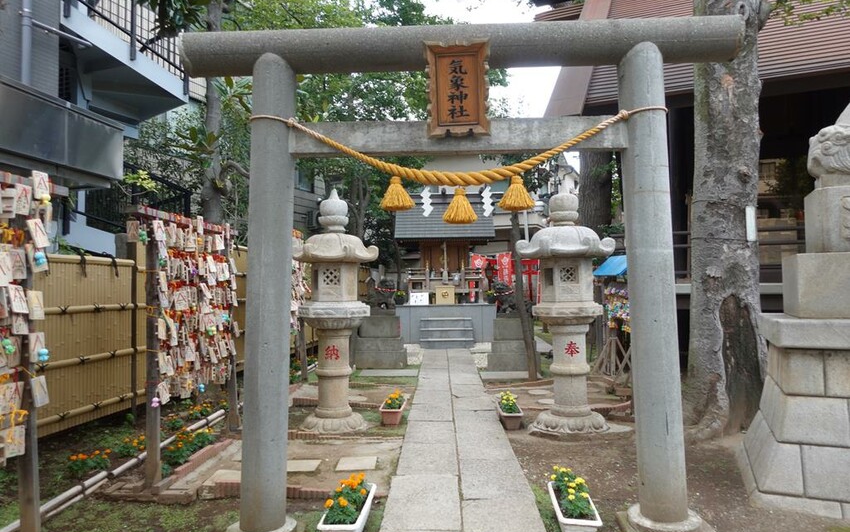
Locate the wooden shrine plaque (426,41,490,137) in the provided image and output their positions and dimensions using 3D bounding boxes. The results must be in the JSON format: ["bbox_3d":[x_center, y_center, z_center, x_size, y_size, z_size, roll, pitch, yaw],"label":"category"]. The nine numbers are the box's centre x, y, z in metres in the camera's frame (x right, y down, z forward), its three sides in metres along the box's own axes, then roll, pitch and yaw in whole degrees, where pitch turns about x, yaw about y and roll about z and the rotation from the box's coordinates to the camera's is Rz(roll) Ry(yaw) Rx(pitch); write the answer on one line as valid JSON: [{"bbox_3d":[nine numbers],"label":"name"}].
[{"bbox_3d":[0.200,-1.047,3.386,0.380,0.525,0.120,-1,10,2],"label":"wooden shrine plaque"}]

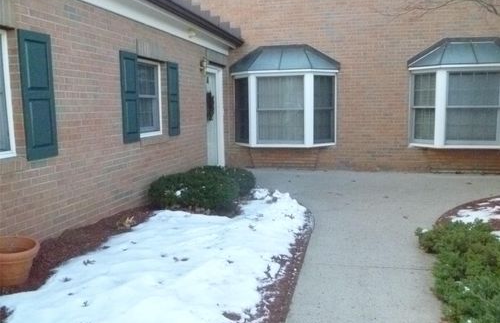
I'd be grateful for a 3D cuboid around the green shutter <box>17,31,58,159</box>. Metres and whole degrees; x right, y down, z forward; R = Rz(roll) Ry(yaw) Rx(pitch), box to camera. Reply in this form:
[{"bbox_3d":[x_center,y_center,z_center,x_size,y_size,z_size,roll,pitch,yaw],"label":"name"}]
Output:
[{"bbox_3d":[-1.864,-0.569,3.552,0.040,1.080,0.358,2,8,15],"label":"green shutter"}]

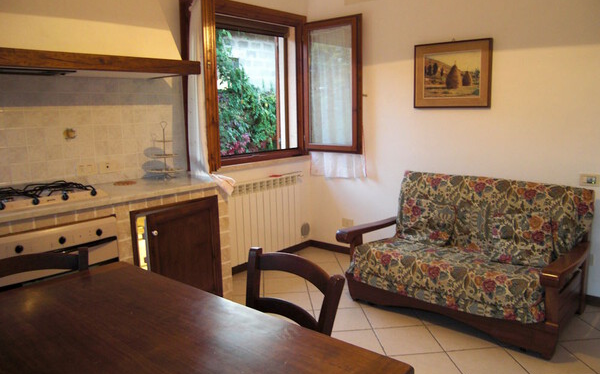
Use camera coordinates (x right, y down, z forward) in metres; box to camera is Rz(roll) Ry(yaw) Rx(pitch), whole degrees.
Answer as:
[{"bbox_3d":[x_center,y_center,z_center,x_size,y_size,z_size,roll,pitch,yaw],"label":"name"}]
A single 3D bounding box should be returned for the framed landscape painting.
[{"bbox_3d":[1.148,-0.844,3.686,0.606,0.491,0.032,8,13,40],"label":"framed landscape painting"}]

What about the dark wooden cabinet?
[{"bbox_3d":[-0.873,0.436,2.975,0.539,0.755,0.588,8,13,40],"label":"dark wooden cabinet"}]

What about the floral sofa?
[{"bbox_3d":[1.103,0.410,3.323,1.424,0.829,0.931,8,13,40],"label":"floral sofa"}]

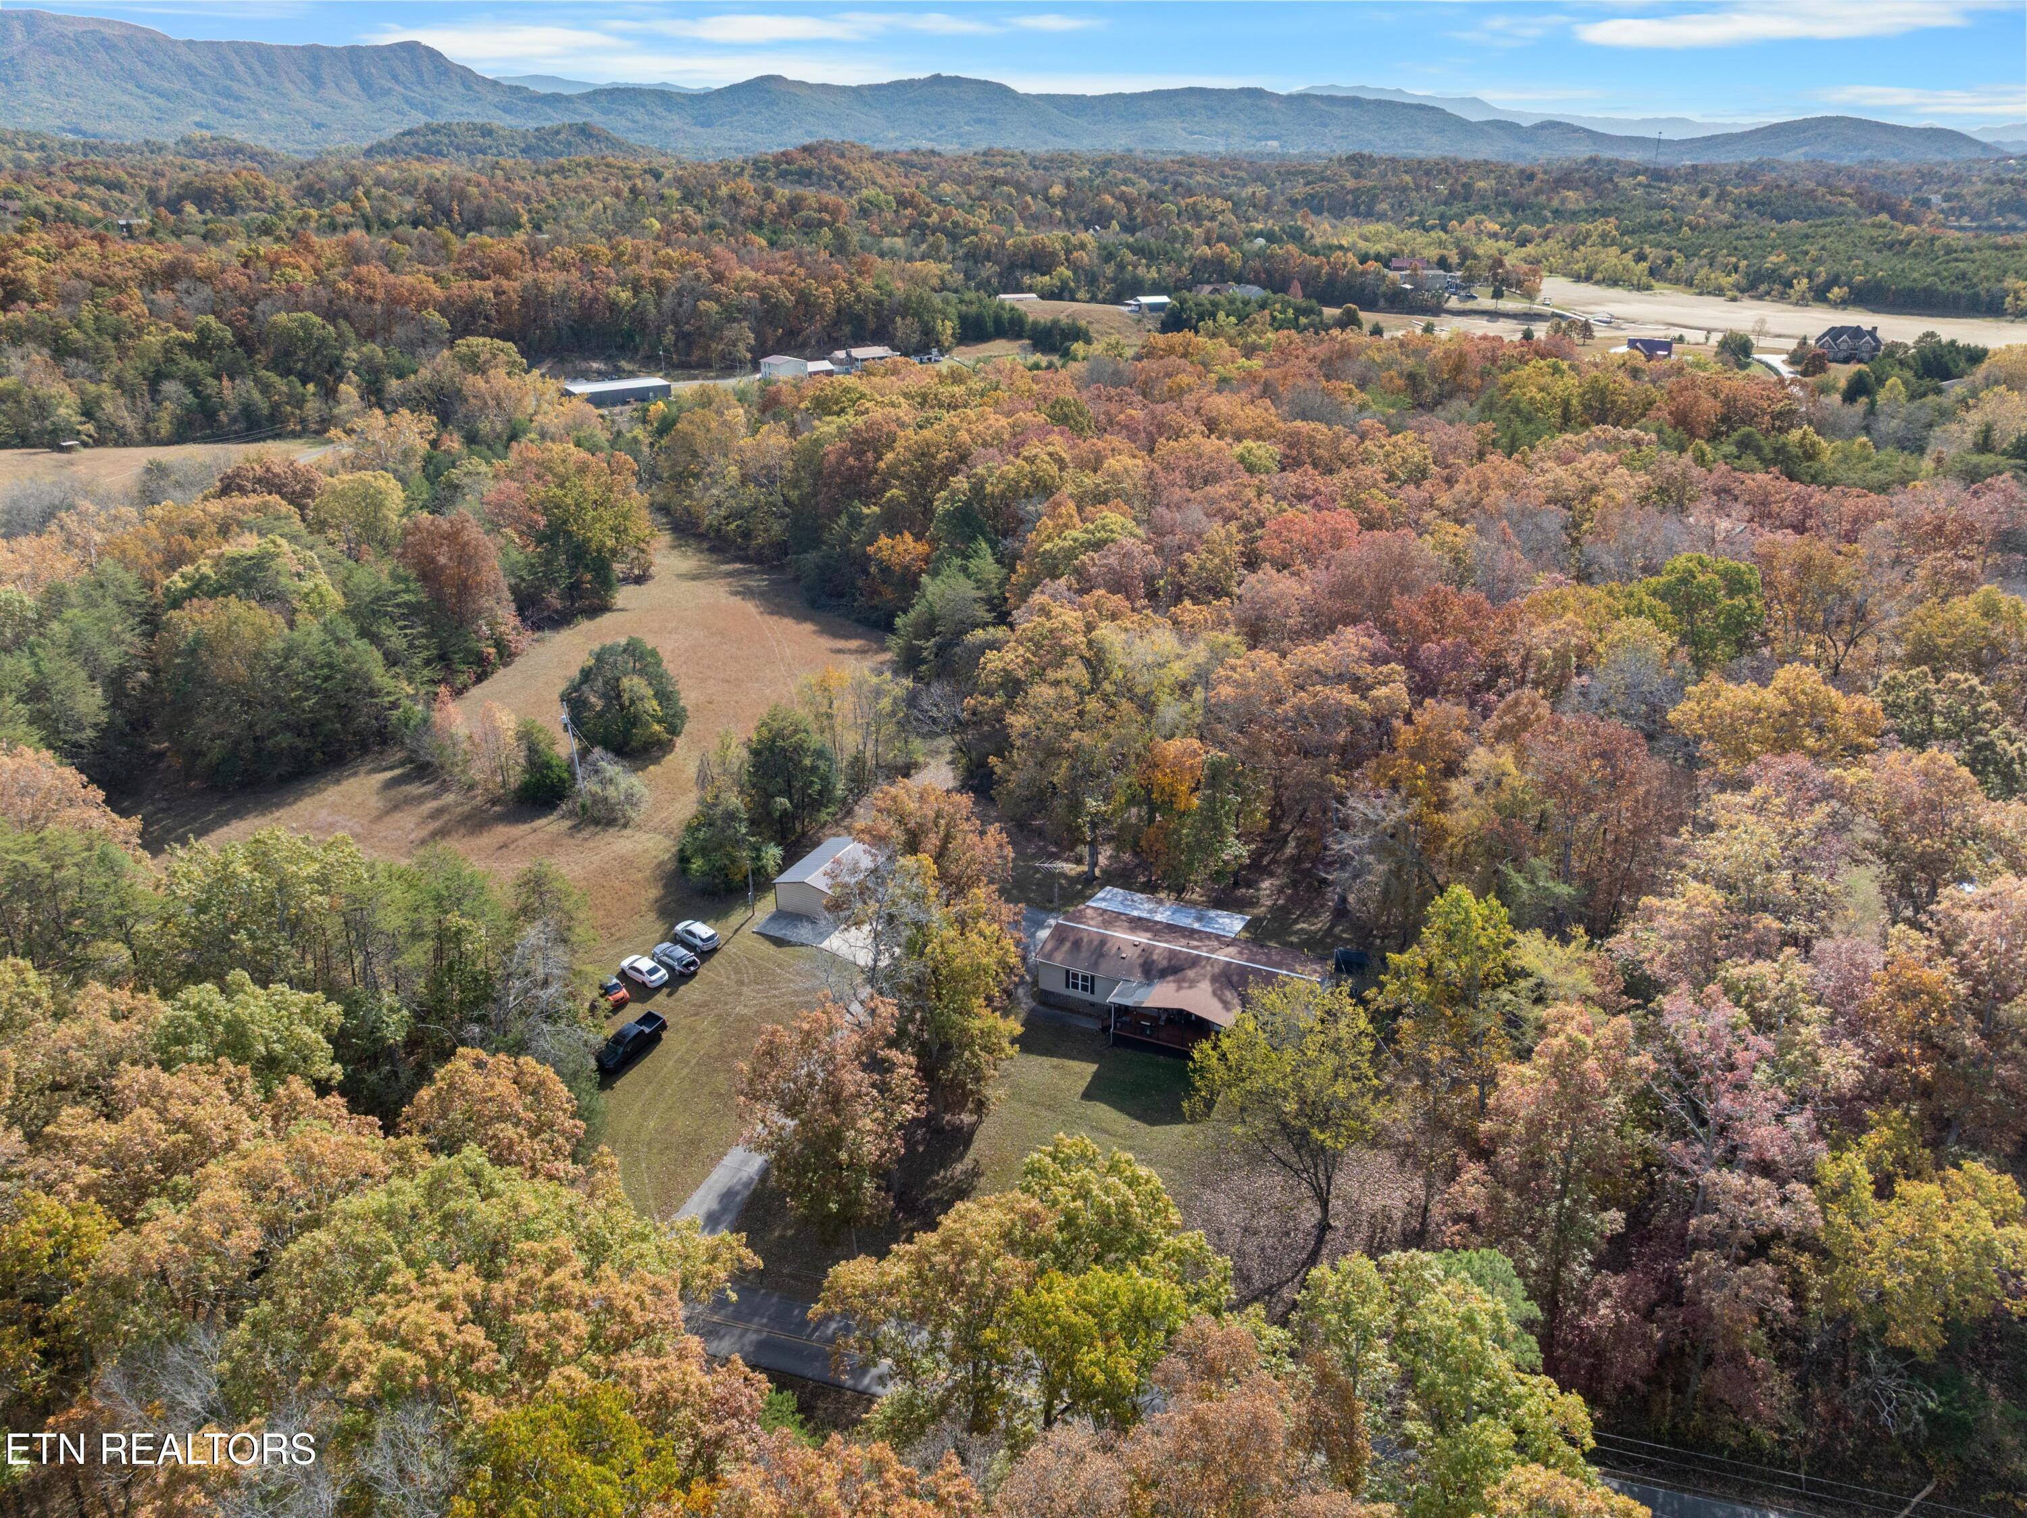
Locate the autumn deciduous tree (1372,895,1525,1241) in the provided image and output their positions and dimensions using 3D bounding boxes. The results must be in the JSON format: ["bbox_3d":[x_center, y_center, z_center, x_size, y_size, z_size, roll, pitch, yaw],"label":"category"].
[{"bbox_3d":[25.084,17.743,82.928,7.790,22.530,7.790,0,24,0],"label":"autumn deciduous tree"}]

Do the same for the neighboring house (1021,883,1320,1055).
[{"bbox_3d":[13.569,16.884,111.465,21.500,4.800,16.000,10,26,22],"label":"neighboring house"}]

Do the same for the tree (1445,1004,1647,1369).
[{"bbox_3d":[28.310,22.494,74.983,9.390,21.010,9.390,0,24,0],"label":"tree"}]

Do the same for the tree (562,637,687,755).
[{"bbox_3d":[-41.298,-6.661,149.538,12.830,12.570,12.830,0,24,0],"label":"tree"}]

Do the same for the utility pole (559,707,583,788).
[{"bbox_3d":[-43.829,-0.929,140.418,0.800,9.400,0.600,-3,24,1],"label":"utility pole"}]

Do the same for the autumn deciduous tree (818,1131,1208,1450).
[{"bbox_3d":[0.307,28.723,70.493,19.000,16.300,16.000,0,24,0],"label":"autumn deciduous tree"}]

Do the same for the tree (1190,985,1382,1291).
[{"bbox_3d":[15.747,20.990,82.674,11.200,16.790,11.200,0,24,0],"label":"tree"}]

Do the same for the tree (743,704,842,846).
[{"bbox_3d":[-21.153,1.551,134.474,9.400,14.060,9.000,0,24,0],"label":"tree"}]

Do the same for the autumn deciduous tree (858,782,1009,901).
[{"bbox_3d":[-6.179,10.092,110.992,12.500,17.500,11.500,0,24,0],"label":"autumn deciduous tree"}]

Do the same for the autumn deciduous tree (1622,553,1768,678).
[{"bbox_3d":[77.352,-13.764,161.661,15.000,20.000,14.000,0,24,0],"label":"autumn deciduous tree"}]

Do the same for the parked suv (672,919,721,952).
[{"bbox_3d":[-27.050,14.981,120.213,4.700,1.680,1.880,21,32,39],"label":"parked suv"}]

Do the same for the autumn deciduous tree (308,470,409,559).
[{"bbox_3d":[-96.104,-33.974,207.076,13.300,16.420,13.300,0,24,0],"label":"autumn deciduous tree"}]

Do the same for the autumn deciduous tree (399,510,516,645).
[{"bbox_3d":[-71.324,-23.179,180.858,13.740,17.690,13.740,0,24,0],"label":"autumn deciduous tree"}]

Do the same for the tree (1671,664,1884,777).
[{"bbox_3d":[68.517,1.310,127.696,17.500,20.000,16.000,0,24,0],"label":"tree"}]

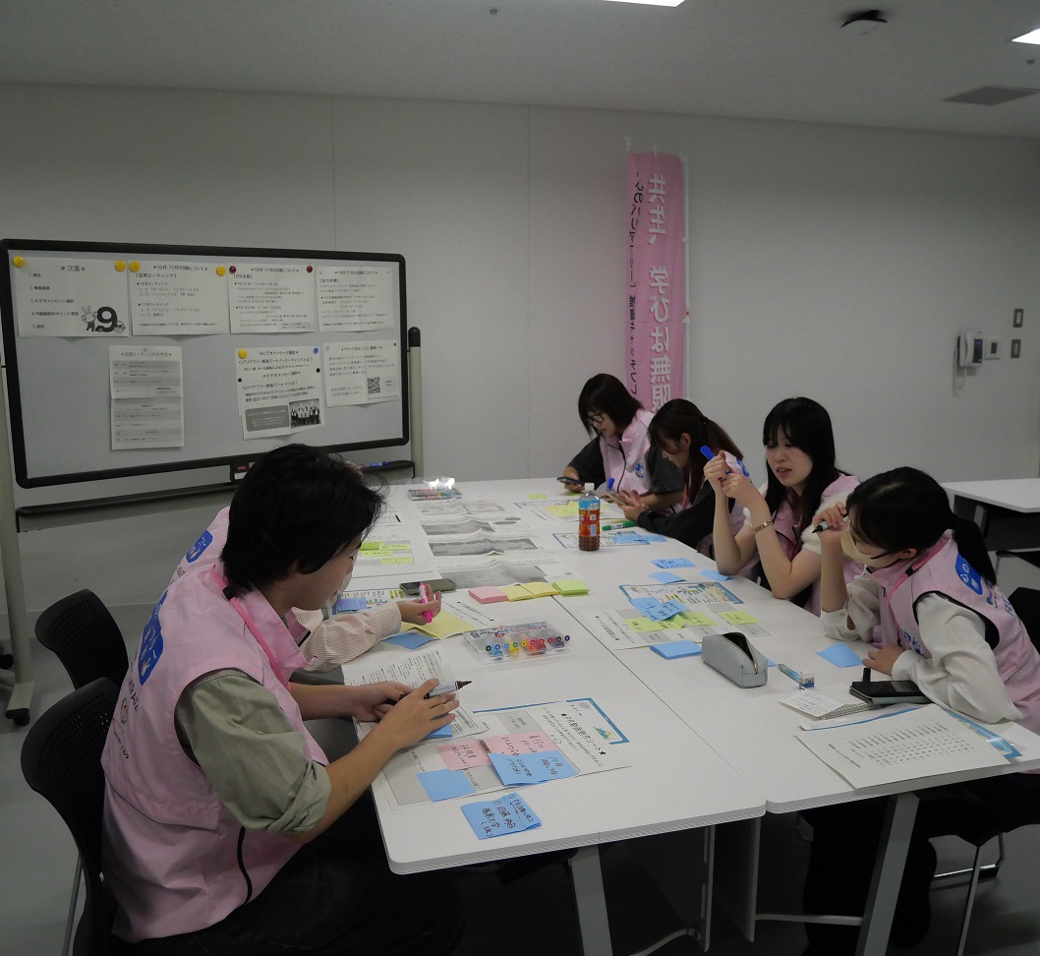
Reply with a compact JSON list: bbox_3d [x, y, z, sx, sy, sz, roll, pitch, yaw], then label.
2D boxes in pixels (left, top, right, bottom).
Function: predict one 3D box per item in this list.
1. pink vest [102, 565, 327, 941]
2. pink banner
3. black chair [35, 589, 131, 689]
[{"bbox_3d":[-0.581,0.456,1.648,0.340,0.610,0.470,9,4,-27],"label":"pink vest"},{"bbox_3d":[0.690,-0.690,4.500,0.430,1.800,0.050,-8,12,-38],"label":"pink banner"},{"bbox_3d":[-0.880,0.715,2.260,0.530,0.790,0.500,-2,10,-8],"label":"black chair"}]

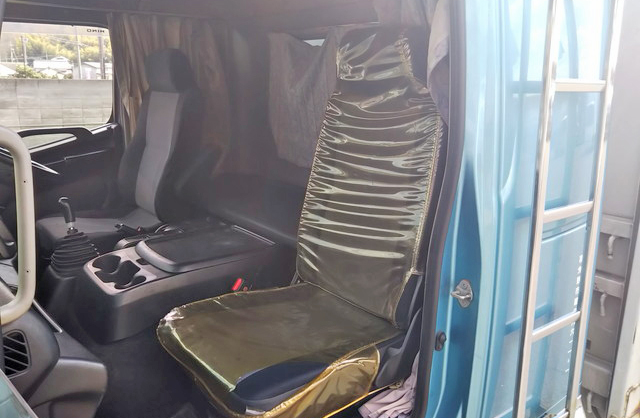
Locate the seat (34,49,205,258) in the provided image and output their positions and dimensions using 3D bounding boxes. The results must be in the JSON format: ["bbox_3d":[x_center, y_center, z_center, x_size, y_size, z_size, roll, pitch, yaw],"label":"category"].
[{"bbox_3d":[-0.853,-0.198,2.512,0.815,0.999,0.514,-11,17,-34],"label":"seat"}]

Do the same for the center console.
[{"bbox_3d":[-0.468,0.192,1.841,0.582,0.213,0.466,-11,17,-34],"label":"center console"}]

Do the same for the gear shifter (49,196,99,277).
[{"bbox_3d":[-0.847,0.090,1.885,0.165,0.281,0.165,-11,17,-34],"label":"gear shifter"}]

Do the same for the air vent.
[{"bbox_3d":[-0.418,0.199,0.750,0.047,0.072,0.024,-11,17,-34],"label":"air vent"}]

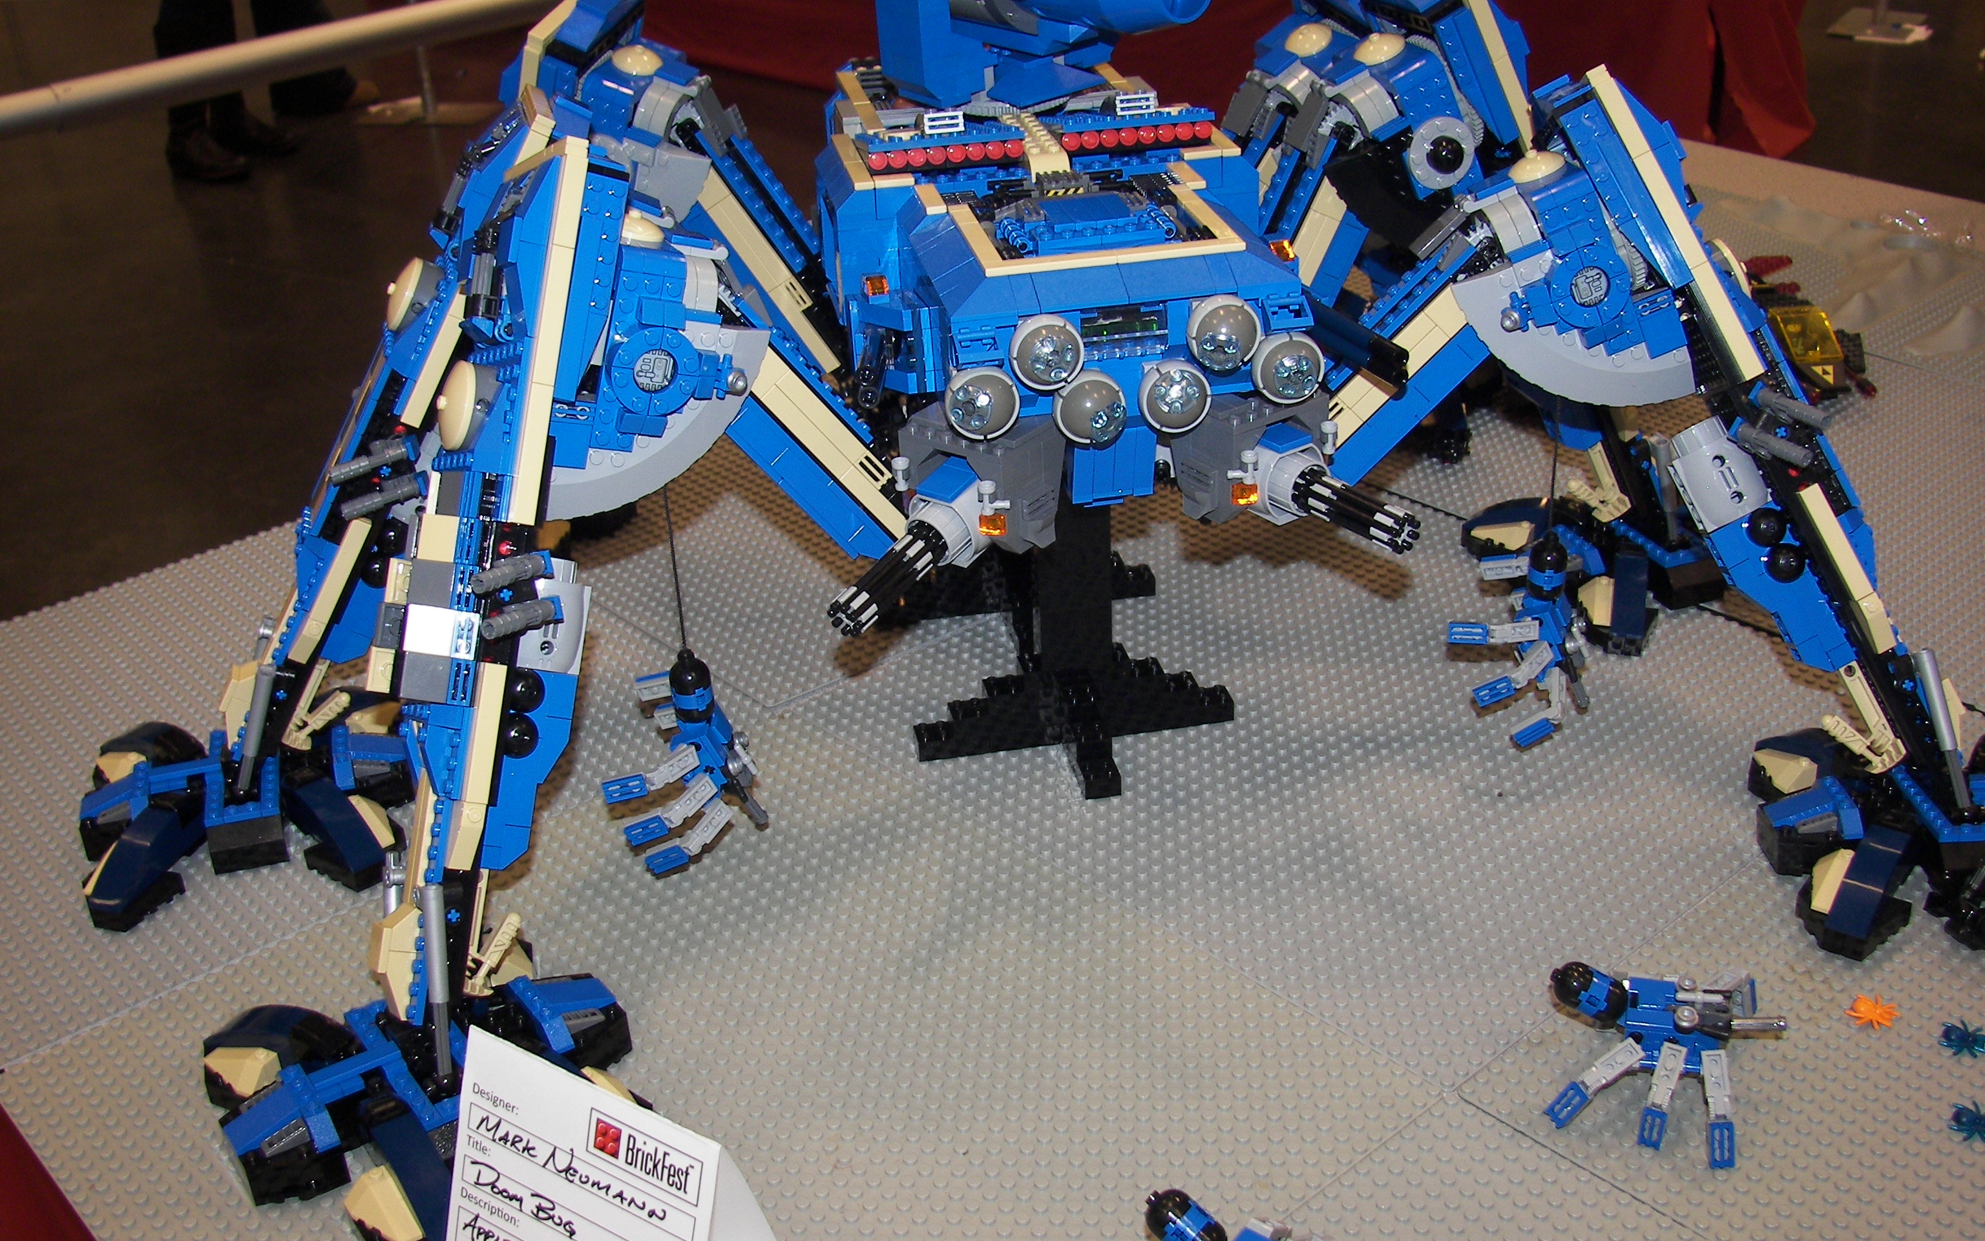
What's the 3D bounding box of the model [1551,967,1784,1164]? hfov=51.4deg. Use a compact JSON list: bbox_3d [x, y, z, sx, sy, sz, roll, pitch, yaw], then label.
[{"bbox_3d":[0.235,0.145,0.721,0.084,0.033,0.098,4,28,12],"label":"model"}]

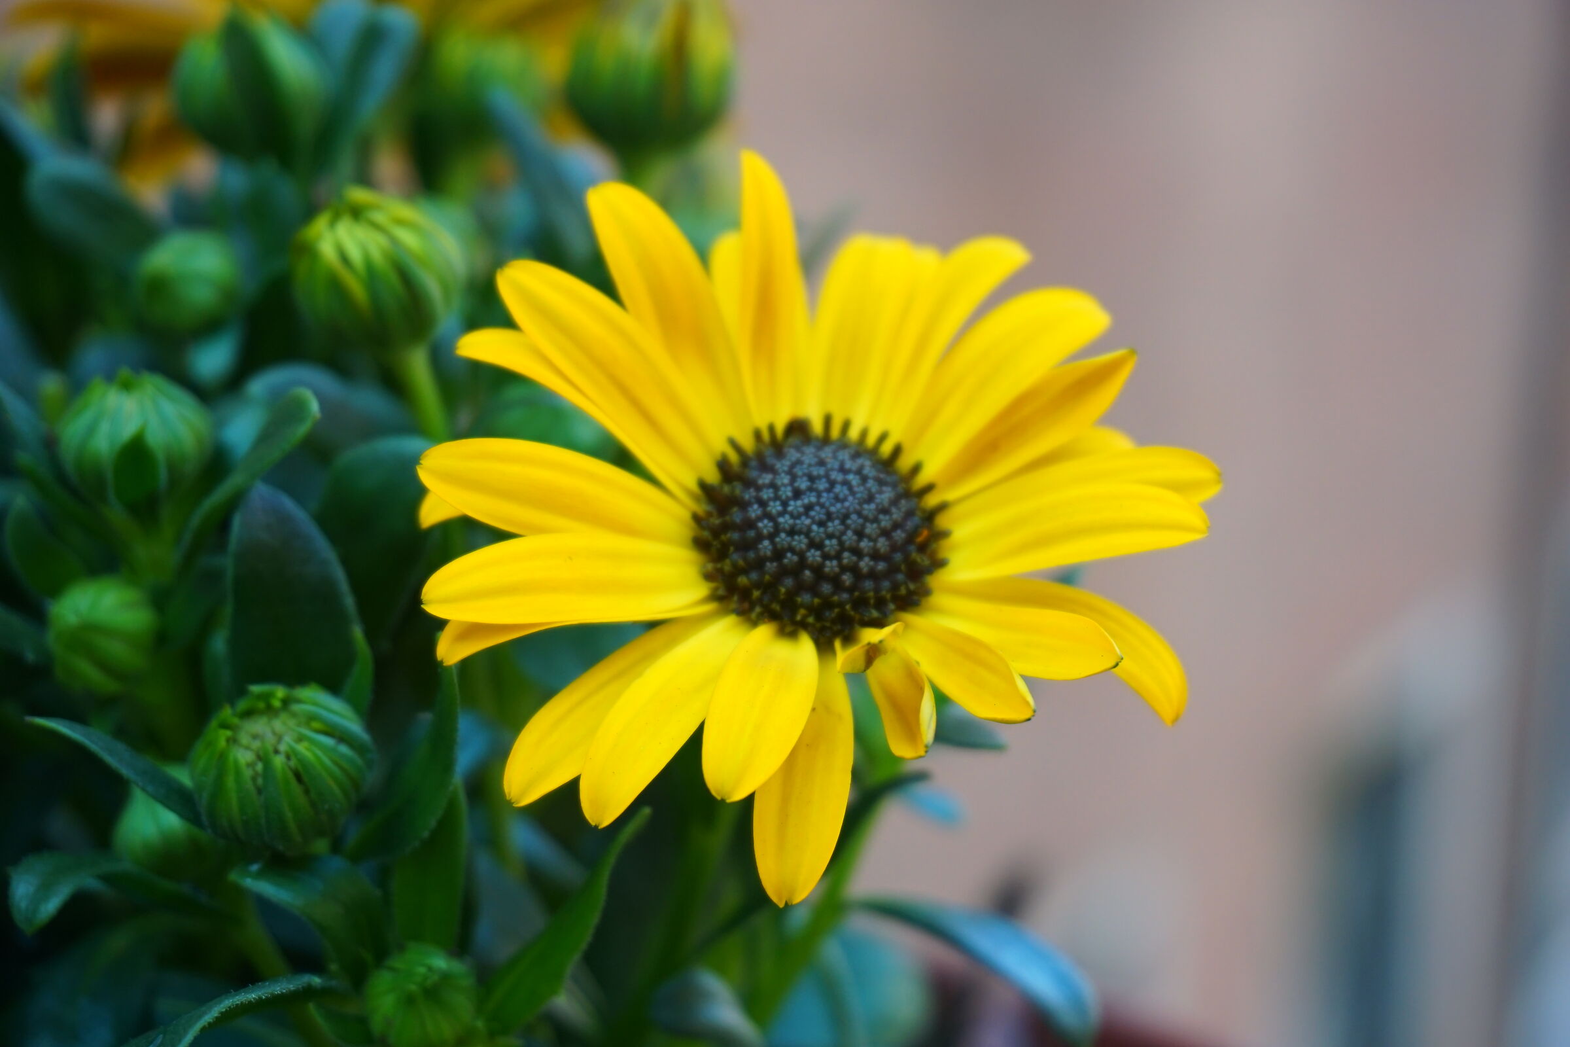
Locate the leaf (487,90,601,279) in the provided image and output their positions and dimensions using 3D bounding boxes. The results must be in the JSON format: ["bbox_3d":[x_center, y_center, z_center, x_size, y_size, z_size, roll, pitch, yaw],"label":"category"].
[{"bbox_3d":[-0.025,-0.035,0.330,0.009,0.023,0.005,-28,0,36],"label":"leaf"}]

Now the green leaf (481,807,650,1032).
[{"bbox_3d":[-0.020,0.036,0.287,0.006,0.025,0.005,37,0,30],"label":"green leaf"}]

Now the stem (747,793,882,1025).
[{"bbox_3d":[0.003,0.037,0.305,0.004,0.028,0.004,25,3,2],"label":"stem"}]

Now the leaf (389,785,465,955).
[{"bbox_3d":[-0.033,0.032,0.292,0.007,0.016,0.004,5,0,6],"label":"leaf"}]

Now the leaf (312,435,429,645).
[{"bbox_3d":[-0.039,0.002,0.300,0.012,0.021,0.006,3,-12,1],"label":"leaf"}]

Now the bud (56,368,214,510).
[{"bbox_3d":[-0.061,-0.008,0.298,0.014,0.013,0.014,0,18,0],"label":"bud"}]

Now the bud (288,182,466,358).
[{"bbox_3d":[-0.038,-0.023,0.294,0.015,0.015,0.015,-20,24,-2],"label":"bud"}]

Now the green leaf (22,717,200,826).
[{"bbox_3d":[-0.058,0.022,0.275,0.019,0.005,0.009,24,20,-3],"label":"green leaf"}]

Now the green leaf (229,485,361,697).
[{"bbox_3d":[-0.046,0.007,0.297,0.012,0.023,0.004,-6,3,-1],"label":"green leaf"}]

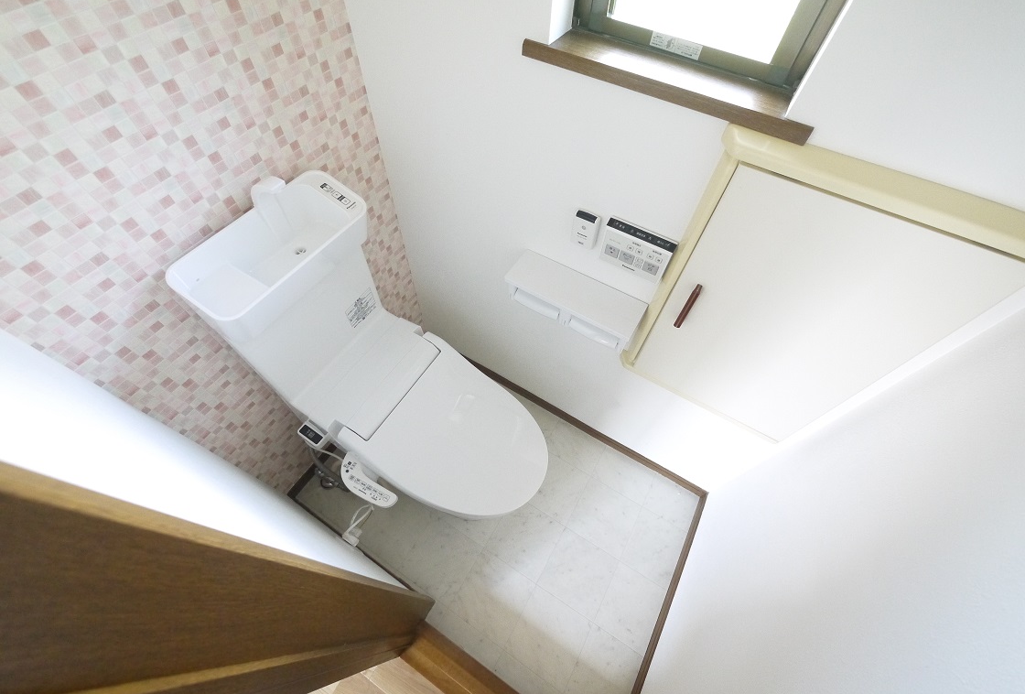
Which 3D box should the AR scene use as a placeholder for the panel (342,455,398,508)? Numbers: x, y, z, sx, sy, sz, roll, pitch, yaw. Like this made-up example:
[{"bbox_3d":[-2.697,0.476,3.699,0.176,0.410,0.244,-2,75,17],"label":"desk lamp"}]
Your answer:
[{"bbox_3d":[-0.379,0.356,1.084,0.182,0.034,0.070,28,61,15],"label":"panel"}]

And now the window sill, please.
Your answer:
[{"bbox_3d":[0.229,-0.415,0.638,0.451,0.024,0.081,28,61,15],"label":"window sill"}]

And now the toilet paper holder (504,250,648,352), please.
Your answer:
[{"bbox_3d":[0.145,-0.109,0.997,0.323,0.075,0.116,28,61,15],"label":"toilet paper holder"}]

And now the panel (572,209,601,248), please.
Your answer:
[{"bbox_3d":[0.154,-0.249,0.879,0.051,0.076,0.020,28,61,15],"label":"panel"}]

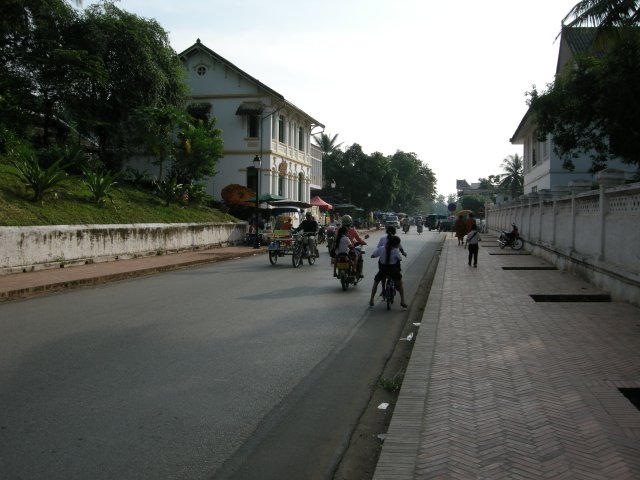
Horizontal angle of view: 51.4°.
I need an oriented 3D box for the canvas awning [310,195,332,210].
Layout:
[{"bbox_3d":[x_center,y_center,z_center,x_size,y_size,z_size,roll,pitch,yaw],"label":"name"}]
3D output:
[{"bbox_3d":[-0.132,-3.408,61.103,2.500,1.250,2.500,0,2,11],"label":"canvas awning"}]

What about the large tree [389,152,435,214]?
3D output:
[{"bbox_3d":[16.300,-9.300,121.000,9.000,13.800,9.000,1,2,12],"label":"large tree"}]

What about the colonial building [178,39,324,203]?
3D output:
[{"bbox_3d":[-6.611,-6.788,50.437,11.600,13.200,14.000,0,2,11],"label":"colonial building"}]

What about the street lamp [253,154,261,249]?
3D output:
[{"bbox_3d":[-3.015,-1.839,31.800,0.340,4.500,0.340,0,2,0],"label":"street lamp"}]

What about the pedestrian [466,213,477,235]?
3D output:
[{"bbox_3d":[8.194,-0.537,36.000,0.550,1.680,0.420,0,2,11],"label":"pedestrian"}]

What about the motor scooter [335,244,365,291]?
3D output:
[{"bbox_3d":[0.690,0.520,15.100,0.700,1.080,1.870,0,2,13],"label":"motor scooter"}]

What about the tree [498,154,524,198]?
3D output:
[{"bbox_3d":[26.400,-6.500,90.000,5.000,10.100,5.000,1,2,12],"label":"tree"}]

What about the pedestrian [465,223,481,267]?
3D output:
[{"bbox_3d":[4.597,0.144,20.000,0.480,1.350,0.340,1,2,12],"label":"pedestrian"}]

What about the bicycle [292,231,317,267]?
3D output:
[{"bbox_3d":[-0.489,0.311,21.000,0.580,1.060,1.720,1,2,21],"label":"bicycle"}]

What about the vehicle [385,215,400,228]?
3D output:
[{"bbox_3d":[9.393,-2.365,86.000,1.800,1.850,4.400,1,2,12],"label":"vehicle"}]

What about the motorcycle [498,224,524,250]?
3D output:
[{"bbox_3d":[8.789,-0.128,30.500,0.680,1.150,1.850,-1,2,-28],"label":"motorcycle"}]

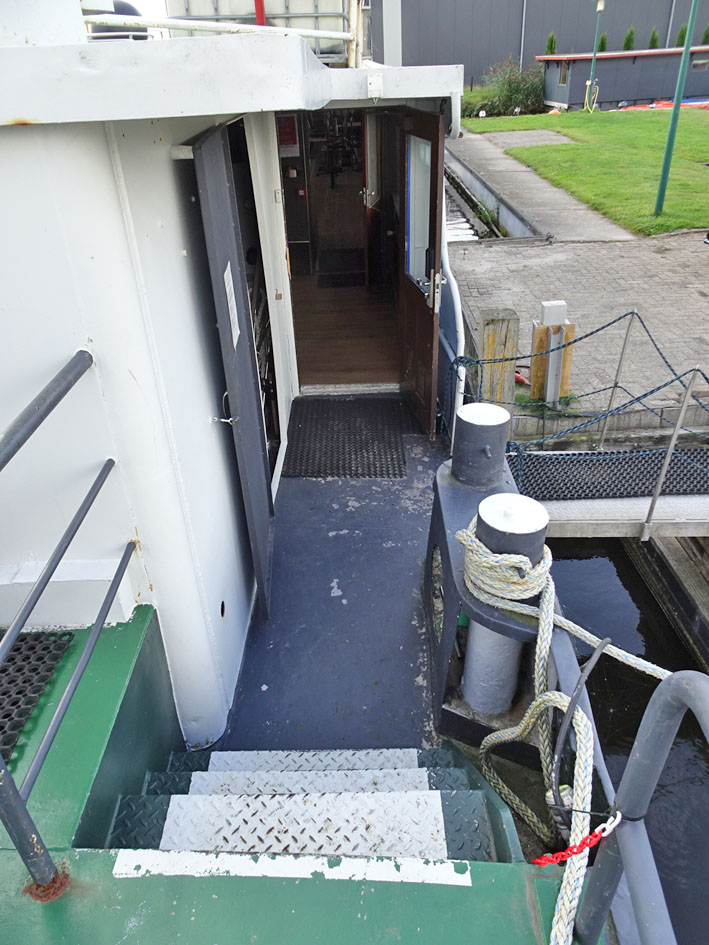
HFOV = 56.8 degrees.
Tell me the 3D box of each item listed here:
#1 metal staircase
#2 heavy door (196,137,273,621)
[{"bbox_3d":[-0.123,0.934,1.917,0.993,0.589,0.754,-2,30,1],"label":"metal staircase"},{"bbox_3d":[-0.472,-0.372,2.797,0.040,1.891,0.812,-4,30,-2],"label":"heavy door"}]

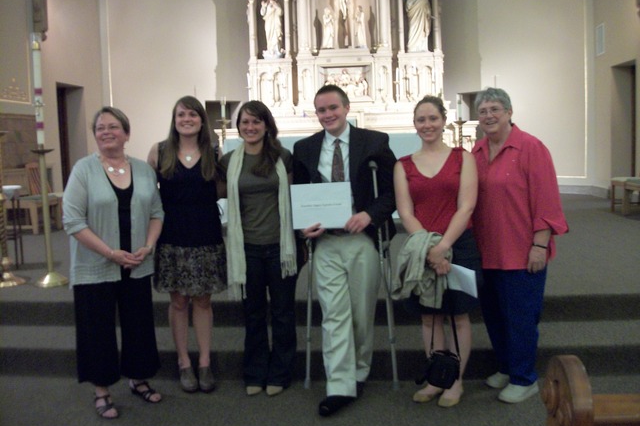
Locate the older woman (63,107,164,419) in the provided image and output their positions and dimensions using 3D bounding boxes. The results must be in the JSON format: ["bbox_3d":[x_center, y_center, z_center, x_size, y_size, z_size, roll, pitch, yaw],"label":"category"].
[{"bbox_3d":[-1.143,0.244,3.299,0.520,1.637,0.380,-4,5,-25],"label":"older woman"}]

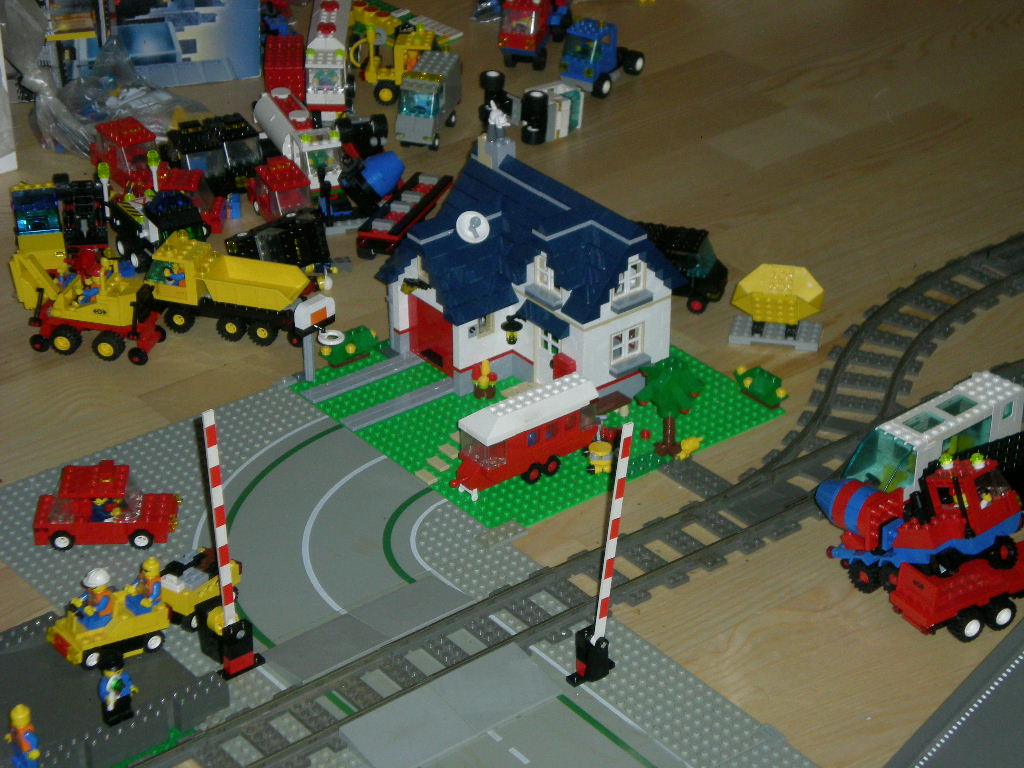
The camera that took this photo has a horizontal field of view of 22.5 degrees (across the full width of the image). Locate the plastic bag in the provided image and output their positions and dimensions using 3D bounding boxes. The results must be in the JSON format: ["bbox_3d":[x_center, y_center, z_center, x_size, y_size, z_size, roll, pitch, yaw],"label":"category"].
[{"bbox_3d":[-0.332,-0.255,2.226,0.132,0.058,0.105,0,30,0],"label":"plastic bag"}]

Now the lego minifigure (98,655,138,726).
[{"bbox_3d":[-0.230,0.175,1.503,0.025,0.043,0.015,-23,38,-34],"label":"lego minifigure"}]

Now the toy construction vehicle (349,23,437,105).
[{"bbox_3d":[-0.102,-0.288,2.275,0.075,0.072,0.038,2,31,4],"label":"toy construction vehicle"}]

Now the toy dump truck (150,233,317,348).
[{"bbox_3d":[-0.210,-0.072,1.915,0.116,0.067,0.039,9,32,14],"label":"toy dump truck"}]

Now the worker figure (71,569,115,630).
[{"bbox_3d":[-0.252,0.127,1.547,0.018,0.035,0.024,-14,33,-22],"label":"worker figure"}]

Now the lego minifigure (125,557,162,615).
[{"bbox_3d":[-0.223,0.121,1.559,0.018,0.033,0.024,-14,33,-22],"label":"lego minifigure"}]

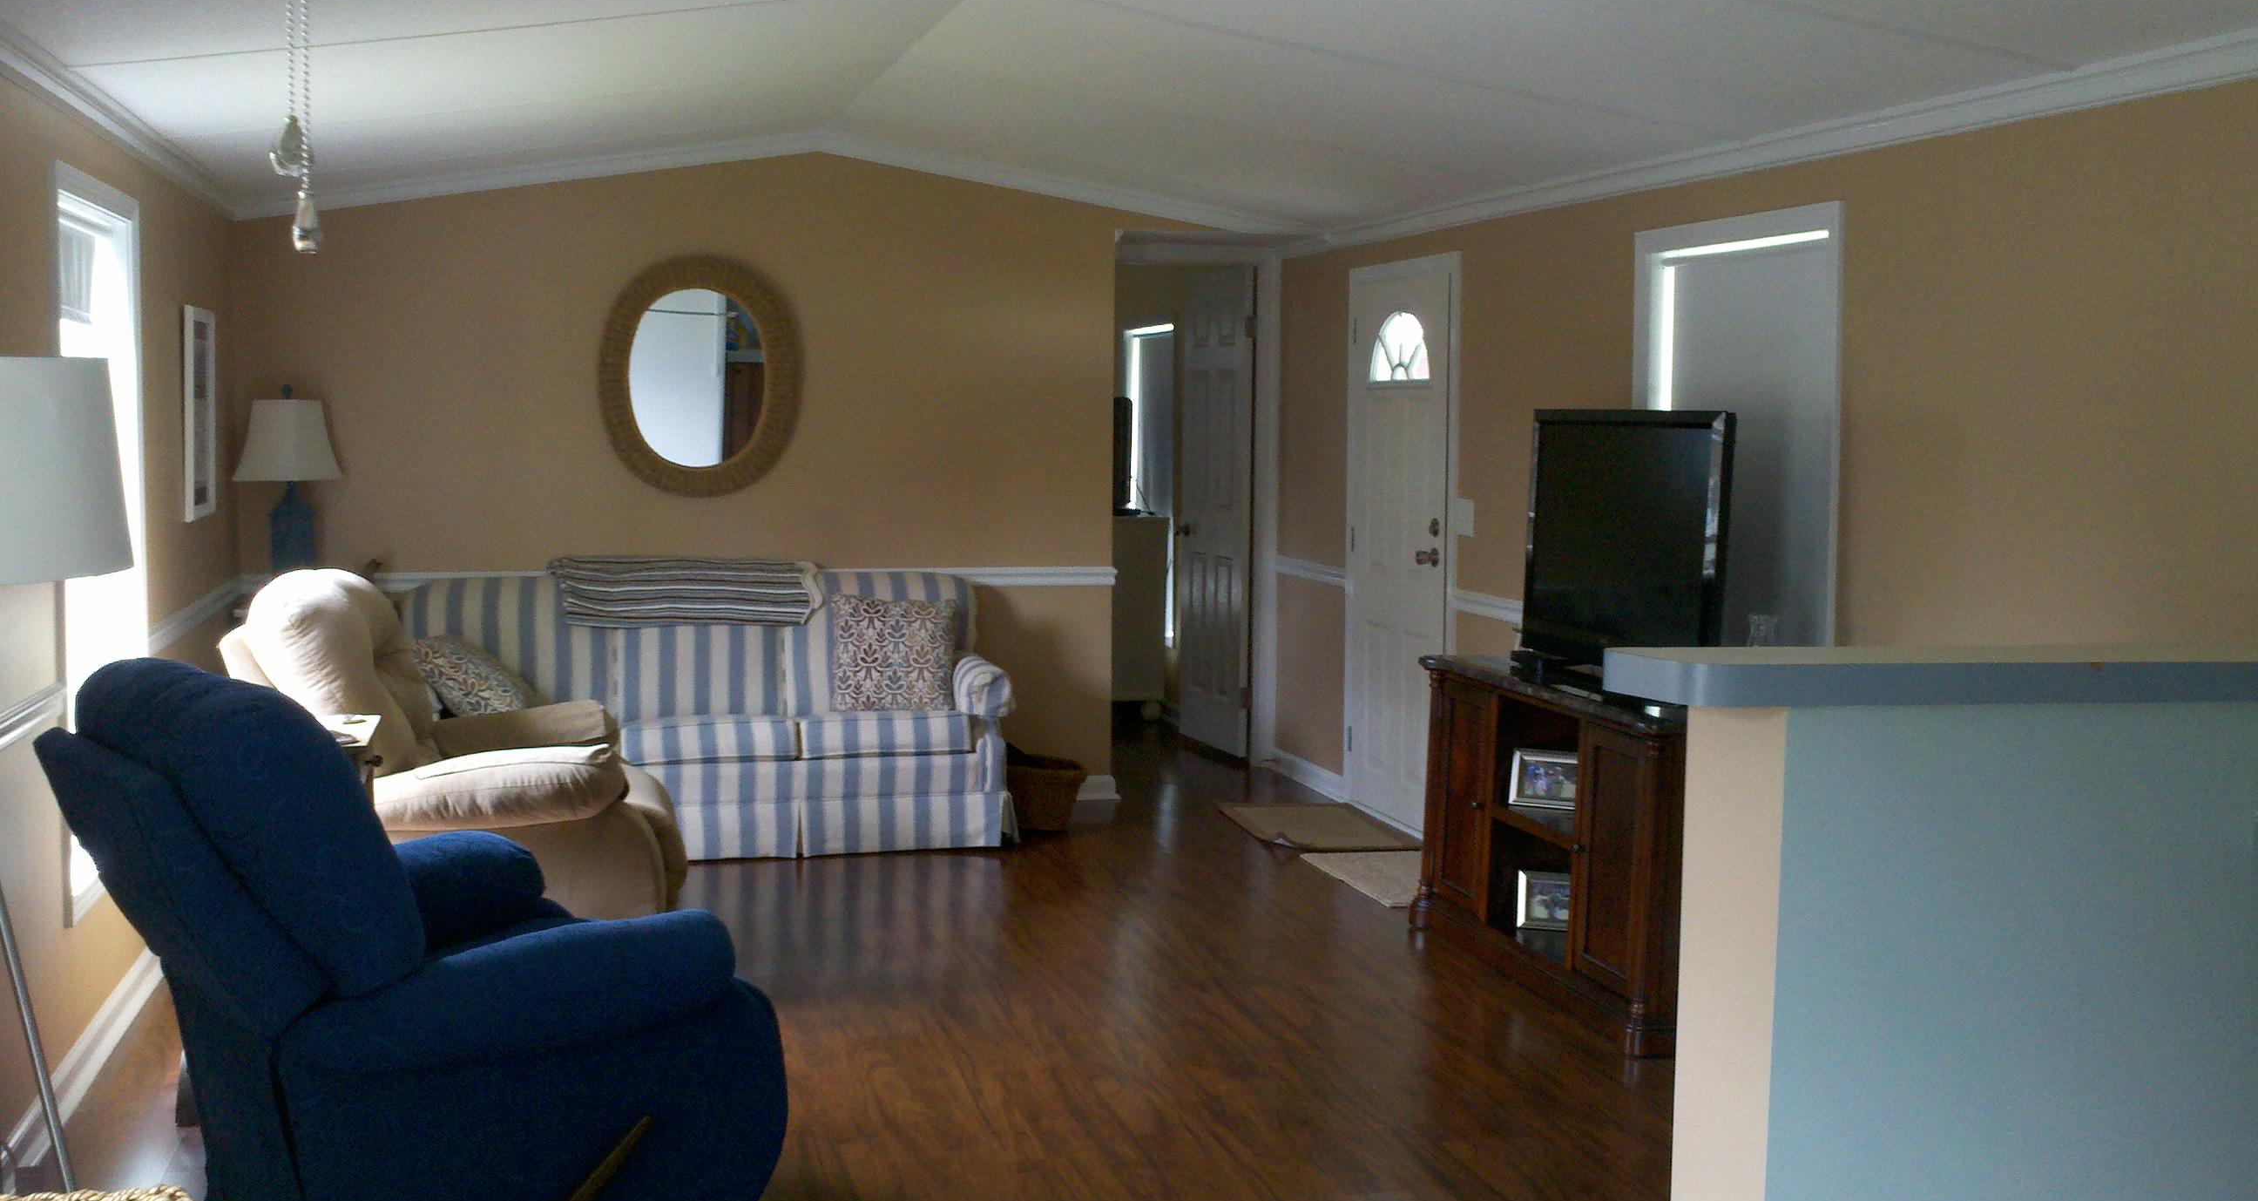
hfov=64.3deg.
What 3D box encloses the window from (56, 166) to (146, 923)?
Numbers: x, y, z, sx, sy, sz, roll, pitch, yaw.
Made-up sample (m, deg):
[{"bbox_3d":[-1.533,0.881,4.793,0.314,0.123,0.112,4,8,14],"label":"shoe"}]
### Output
[{"bbox_3d":[-2.502,-0.180,4.383,0.075,1.664,0.897,-2,6,-18],"label":"window"}]

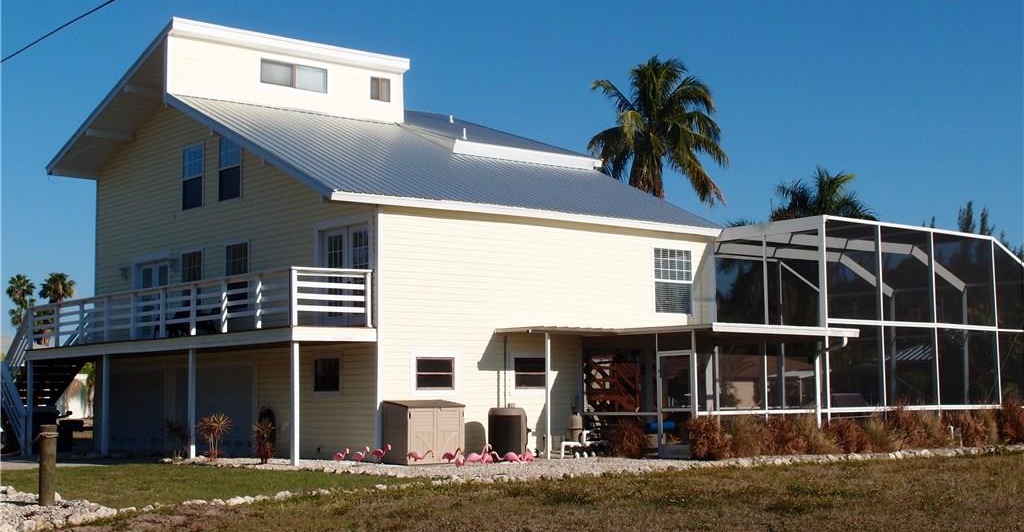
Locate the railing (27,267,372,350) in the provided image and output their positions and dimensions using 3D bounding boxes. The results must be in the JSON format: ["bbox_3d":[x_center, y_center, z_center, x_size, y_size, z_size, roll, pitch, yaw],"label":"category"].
[{"bbox_3d":[-7.524,1.133,30.366,1.786,1.105,13.300,4,-7,-39],"label":"railing"}]

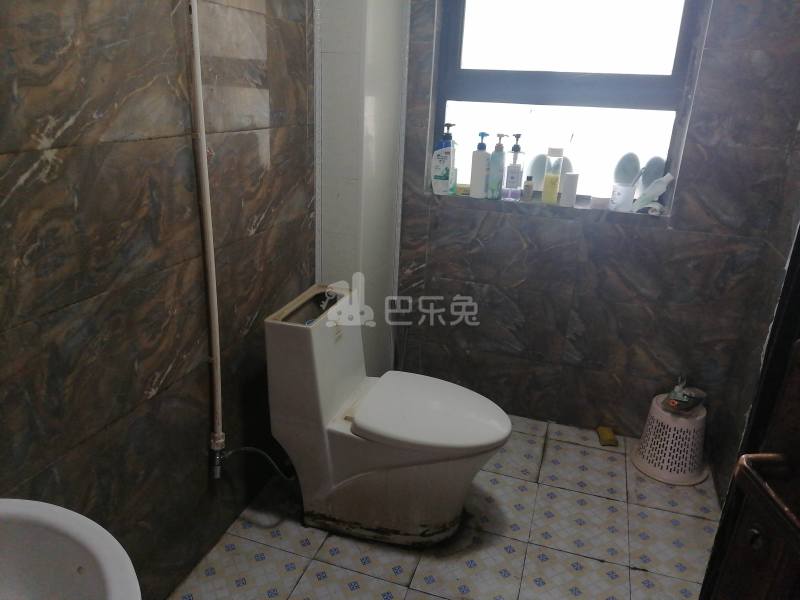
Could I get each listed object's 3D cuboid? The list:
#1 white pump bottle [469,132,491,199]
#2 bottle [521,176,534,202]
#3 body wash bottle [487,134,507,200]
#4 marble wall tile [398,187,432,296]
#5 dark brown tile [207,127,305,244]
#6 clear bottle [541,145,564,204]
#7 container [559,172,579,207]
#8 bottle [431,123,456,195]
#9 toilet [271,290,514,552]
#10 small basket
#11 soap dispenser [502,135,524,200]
[{"bbox_3d":[0.313,-0.519,2.409,0.075,0.247,0.060,10,22,20],"label":"white pump bottle"},{"bbox_3d":[0.490,-0.423,2.382,0.036,0.099,0.034,7,21,11],"label":"bottle"},{"bbox_3d":[0.375,-0.509,2.391,0.065,0.246,0.058,10,22,20],"label":"body wash bottle"},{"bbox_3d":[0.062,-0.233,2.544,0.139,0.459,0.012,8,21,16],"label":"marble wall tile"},{"bbox_3d":[-0.407,-0.361,1.845,0.012,0.300,0.600,8,21,16],"label":"dark brown tile"},{"bbox_3d":[0.577,-0.466,2.348,0.062,0.210,0.050,7,21,11],"label":"clear bottle"},{"bbox_3d":[0.637,-0.414,2.340,0.065,0.123,0.048,7,21,11],"label":"container"},{"bbox_3d":[0.174,-0.546,2.433,0.085,0.270,0.060,5,20,8],"label":"bottle"},{"bbox_3d":[-0.005,0.370,1.945,0.700,0.680,0.395,9,23,14],"label":"toilet"},{"bbox_3d":[1.025,0.504,2.330,0.273,0.241,0.273,8,21,16],"label":"small basket"},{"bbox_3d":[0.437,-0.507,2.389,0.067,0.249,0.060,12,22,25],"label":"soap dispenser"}]

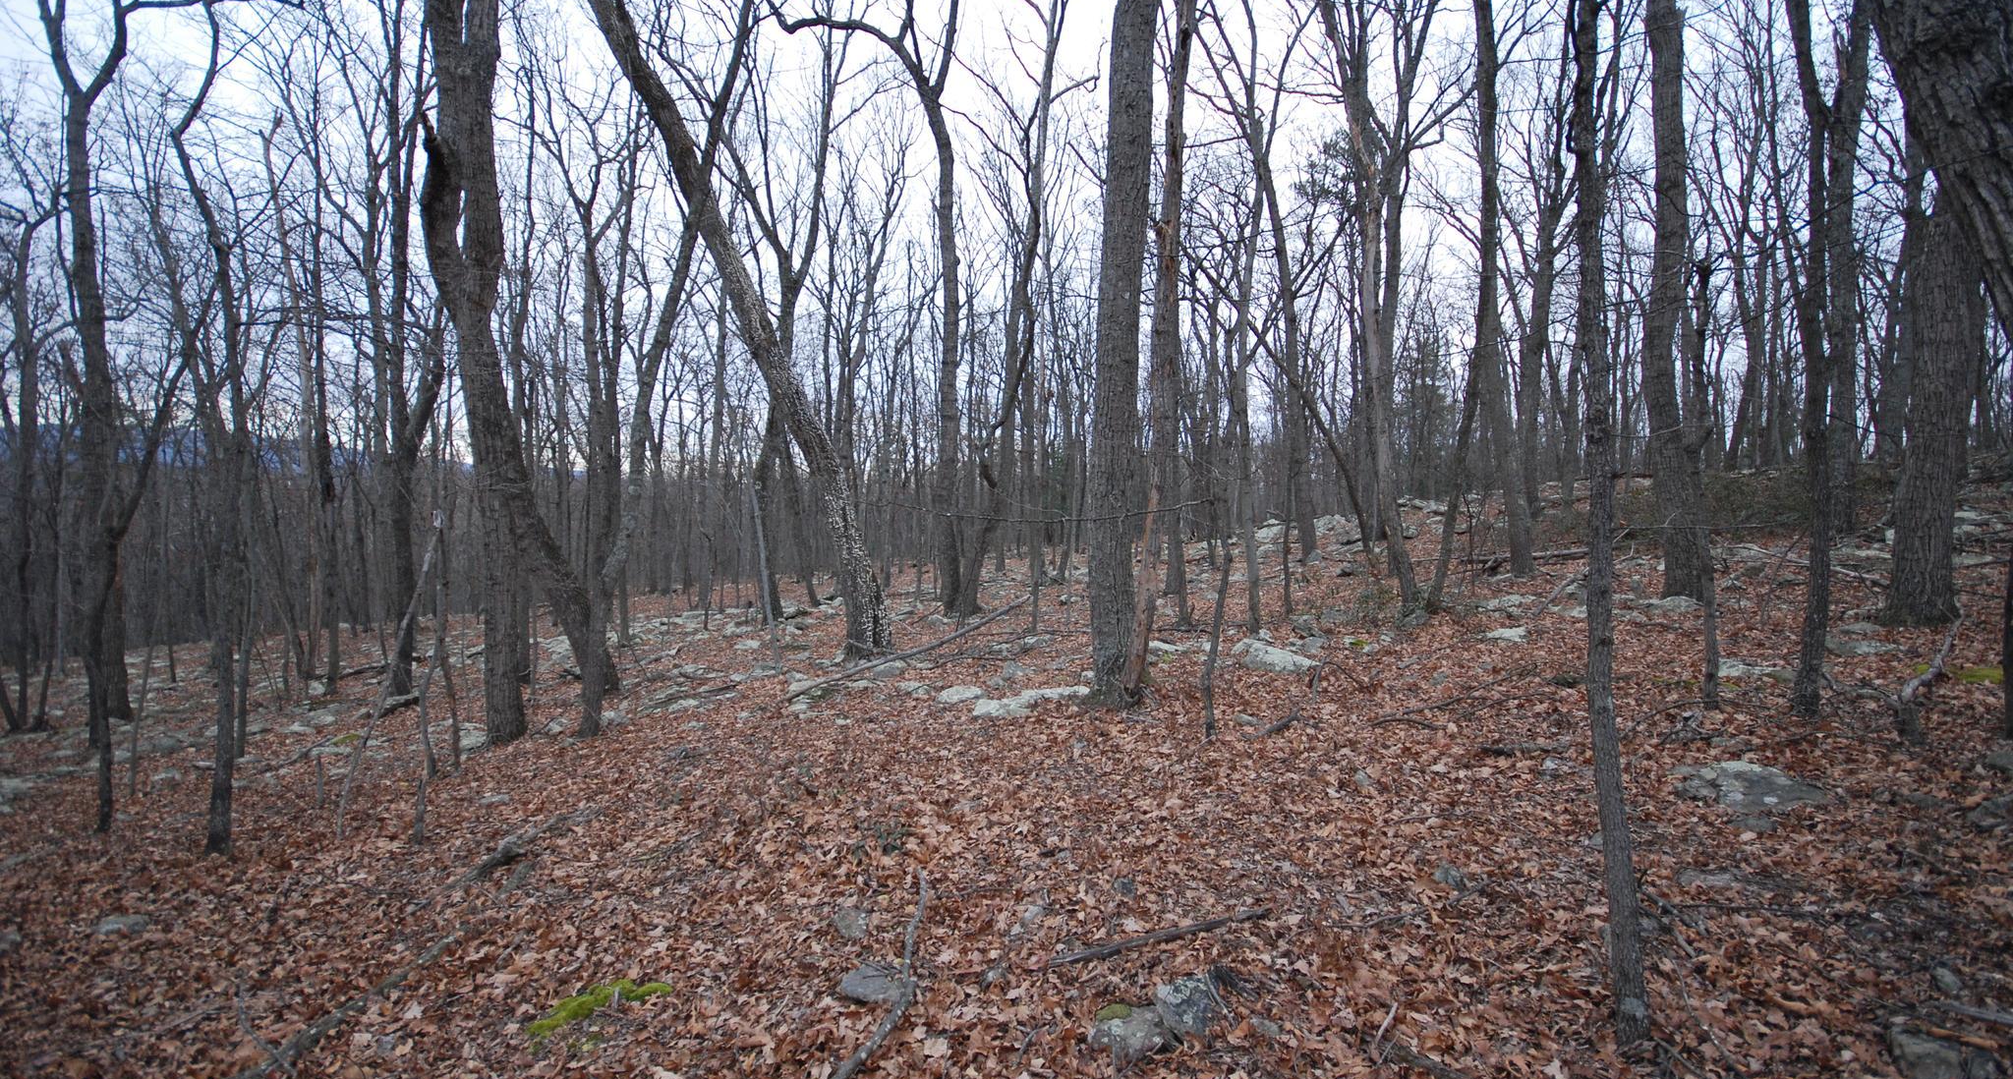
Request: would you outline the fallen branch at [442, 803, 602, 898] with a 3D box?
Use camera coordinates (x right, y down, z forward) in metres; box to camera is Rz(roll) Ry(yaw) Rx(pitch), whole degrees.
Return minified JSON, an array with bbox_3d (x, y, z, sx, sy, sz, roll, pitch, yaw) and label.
[{"bbox_3d":[-2.526,1.638,4.471,0.140,0.100,1.067,-4,2,13],"label":"fallen branch"}]

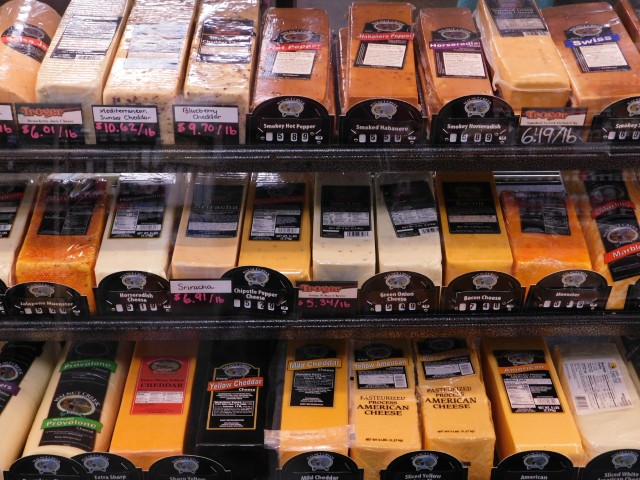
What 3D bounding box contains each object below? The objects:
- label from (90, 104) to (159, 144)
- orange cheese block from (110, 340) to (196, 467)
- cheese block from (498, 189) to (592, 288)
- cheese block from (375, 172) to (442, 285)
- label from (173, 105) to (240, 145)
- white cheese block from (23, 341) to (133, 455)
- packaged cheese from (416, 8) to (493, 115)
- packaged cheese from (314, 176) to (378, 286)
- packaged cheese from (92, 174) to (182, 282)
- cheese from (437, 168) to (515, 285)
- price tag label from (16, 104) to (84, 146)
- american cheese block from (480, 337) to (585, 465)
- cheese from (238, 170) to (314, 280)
[{"bbox_3d":[-0.258,-0.154,1.460,0.086,0.056,0.003,0,27,0],"label":"label"},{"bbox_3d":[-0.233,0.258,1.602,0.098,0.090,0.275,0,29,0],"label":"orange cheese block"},{"bbox_3d":[0.341,0.017,1.700,0.115,0.098,0.195,0,38,0],"label":"cheese block"},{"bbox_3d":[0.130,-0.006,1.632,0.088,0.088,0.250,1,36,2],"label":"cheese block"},{"bbox_3d":[-0.157,-0.159,1.510,0.089,0.061,0.003,0,30,0],"label":"label"},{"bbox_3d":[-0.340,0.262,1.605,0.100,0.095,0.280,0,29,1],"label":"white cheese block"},{"bbox_3d":[0.201,-0.243,1.637,0.081,0.093,0.275,0,38,0],"label":"packaged cheese"},{"bbox_3d":[0.038,-0.003,1.720,0.092,0.093,0.243,0,38,0],"label":"packaged cheese"},{"bbox_3d":[-0.274,0.001,1.714,0.099,0.092,0.250,0,38,0],"label":"packaged cheese"},{"bbox_3d":[0.235,-0.003,1.720,0.097,0.093,0.243,0,38,0],"label":"cheese"},{"bbox_3d":[-0.360,-0.154,1.460,0.087,0.057,0.003,0,27,0],"label":"price tag label"},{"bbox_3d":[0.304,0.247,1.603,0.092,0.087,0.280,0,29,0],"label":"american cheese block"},{"bbox_3d":[-0.064,0.003,1.712,0.099,0.092,0.250,0,38,0],"label":"cheese"}]

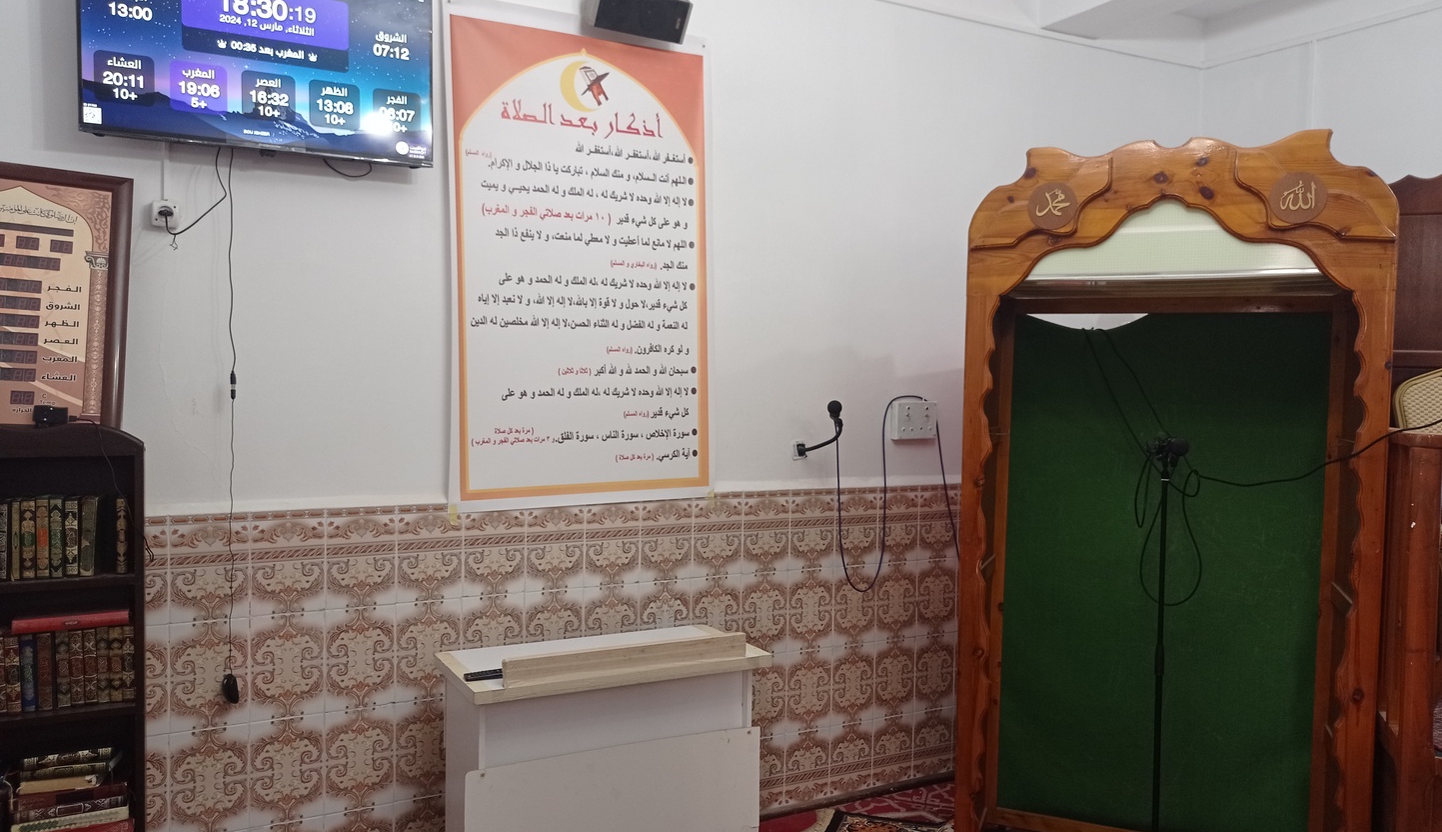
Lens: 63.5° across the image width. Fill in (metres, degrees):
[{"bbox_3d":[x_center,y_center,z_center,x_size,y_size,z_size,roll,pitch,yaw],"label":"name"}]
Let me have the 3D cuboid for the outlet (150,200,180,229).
[{"bbox_3d":[-1.479,-0.535,3.103,0.070,0.075,0.040,0,2,-32],"label":"outlet"}]

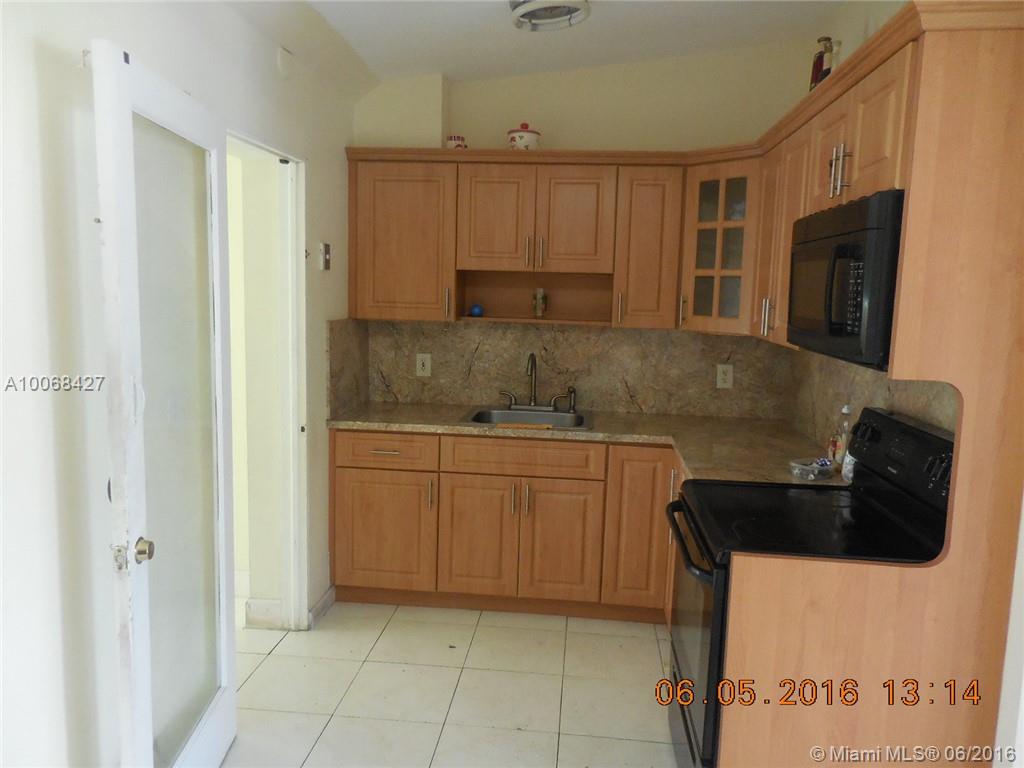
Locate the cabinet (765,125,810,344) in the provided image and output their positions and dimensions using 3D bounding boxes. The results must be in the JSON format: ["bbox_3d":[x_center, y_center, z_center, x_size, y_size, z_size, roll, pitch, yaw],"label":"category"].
[{"bbox_3d":[1.172,-0.531,2.778,0.336,0.759,0.724,2,8,6],"label":"cabinet"}]

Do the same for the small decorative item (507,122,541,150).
[{"bbox_3d":[0.059,-1.176,3.615,0.165,0.192,0.160,2,8,6],"label":"small decorative item"}]

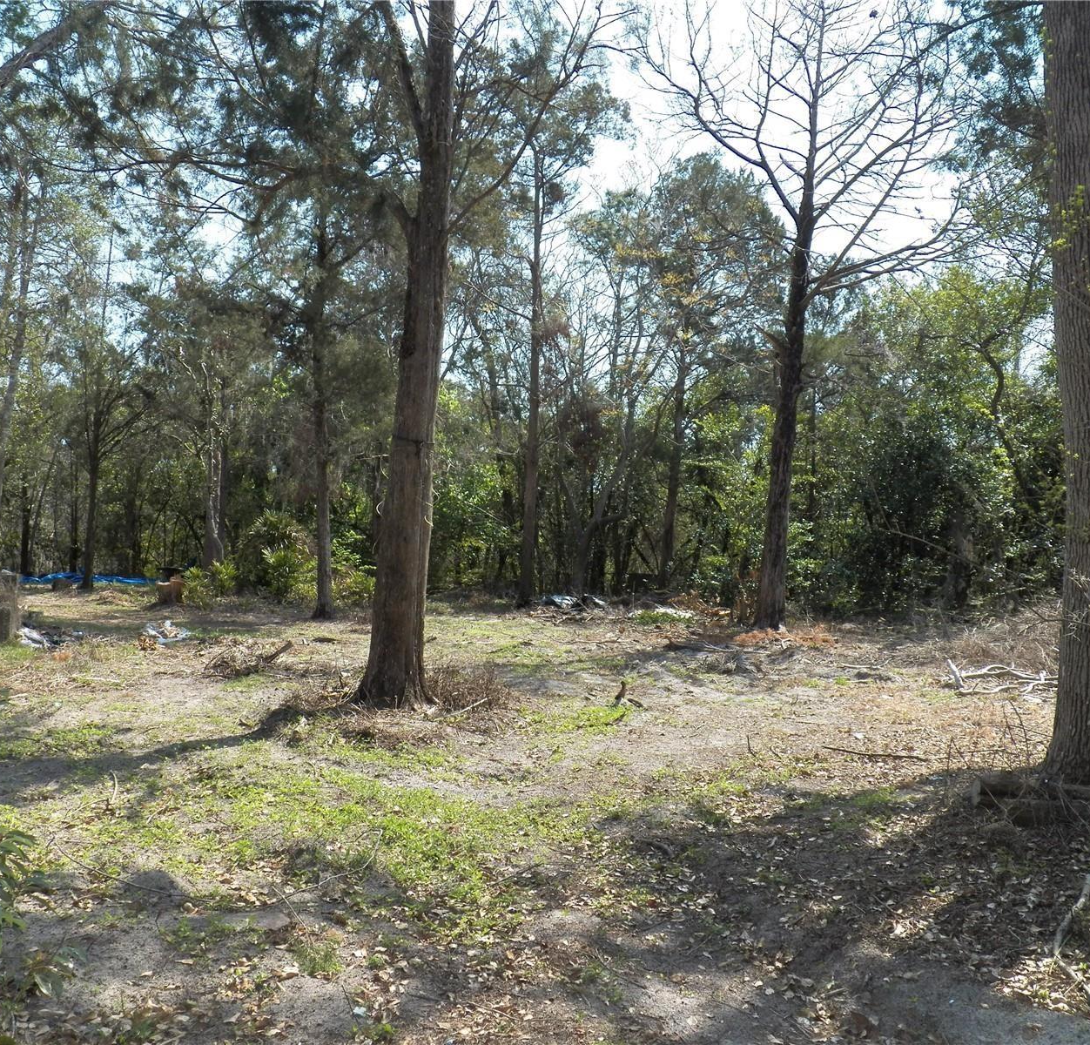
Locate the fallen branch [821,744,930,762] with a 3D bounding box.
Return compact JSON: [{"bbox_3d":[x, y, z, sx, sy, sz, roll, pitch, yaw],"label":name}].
[{"bbox_3d":[2.448,1.713,8.451,0.800,0.060,0.120,-1,-1,38],"label":"fallen branch"}]

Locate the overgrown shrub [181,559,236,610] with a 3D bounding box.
[{"bbox_3d":[-7.823,1.470,26.310,1.200,1.150,1.100,0,-1,0],"label":"overgrown shrub"}]

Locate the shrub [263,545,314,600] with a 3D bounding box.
[{"bbox_3d":[-6.369,1.260,28.012,1.250,1.400,1.200,0,-1,0],"label":"shrub"}]

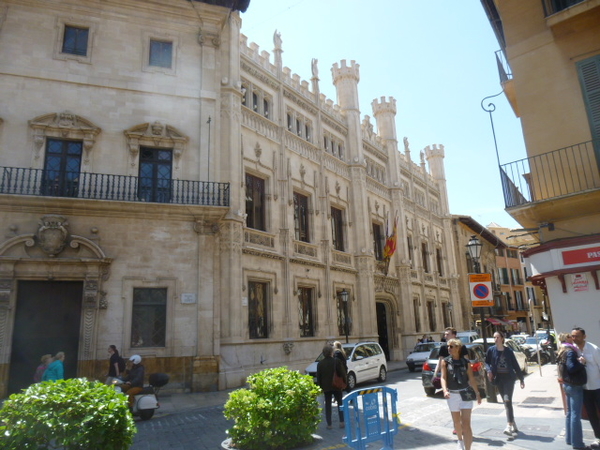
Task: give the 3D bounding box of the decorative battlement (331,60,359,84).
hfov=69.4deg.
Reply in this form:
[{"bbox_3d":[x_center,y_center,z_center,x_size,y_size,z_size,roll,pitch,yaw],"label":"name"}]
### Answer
[{"bbox_3d":[3.445,-11.061,32.484,2.080,1.500,2.080,-2,-15,-1],"label":"decorative battlement"}]

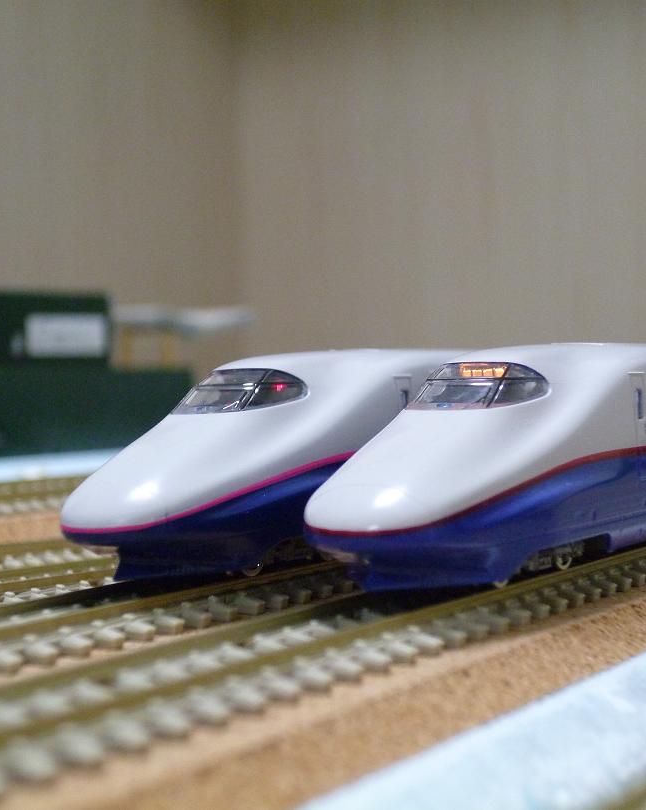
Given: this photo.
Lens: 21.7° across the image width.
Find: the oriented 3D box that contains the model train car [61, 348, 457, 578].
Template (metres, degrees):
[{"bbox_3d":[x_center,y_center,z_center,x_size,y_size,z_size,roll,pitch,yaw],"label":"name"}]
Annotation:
[{"bbox_3d":[0.017,0.004,0.219,0.021,0.023,0.160,-1,1,29],"label":"model train car"}]

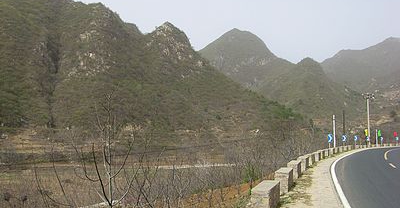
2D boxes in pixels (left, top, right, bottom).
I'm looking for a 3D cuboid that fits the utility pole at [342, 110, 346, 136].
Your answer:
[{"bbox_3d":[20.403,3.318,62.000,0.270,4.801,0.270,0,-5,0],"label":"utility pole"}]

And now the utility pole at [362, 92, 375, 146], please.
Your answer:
[{"bbox_3d":[26.094,2.439,68.000,1.800,8.440,0.450,-2,-5,27],"label":"utility pole"}]

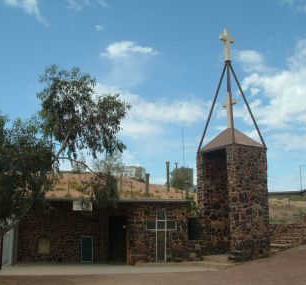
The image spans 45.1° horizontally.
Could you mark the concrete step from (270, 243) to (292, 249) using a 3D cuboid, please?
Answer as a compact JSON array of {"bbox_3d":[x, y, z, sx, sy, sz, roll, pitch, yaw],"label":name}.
[{"bbox_3d":[6.517,5.280,18.829,1.200,0.230,0.380,-2,-12,10],"label":"concrete step"}]

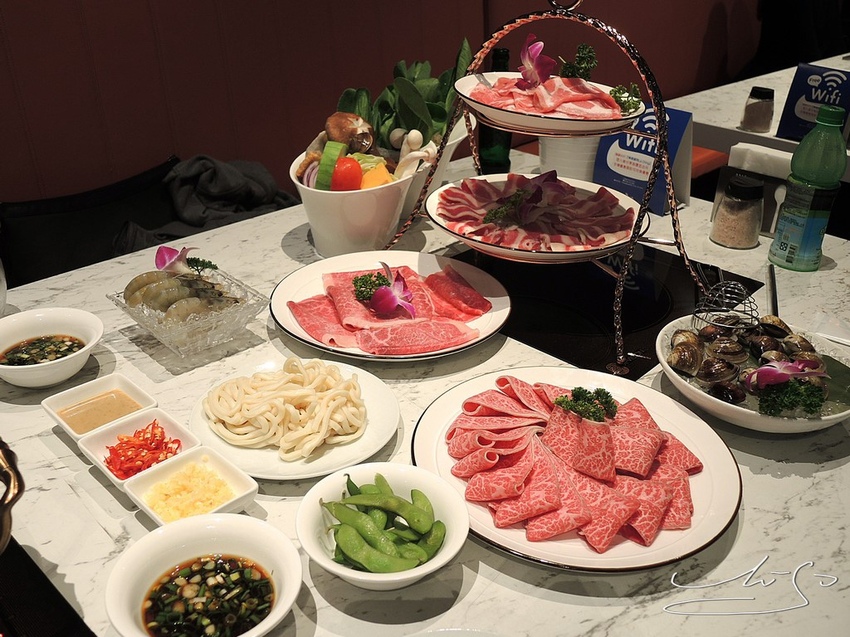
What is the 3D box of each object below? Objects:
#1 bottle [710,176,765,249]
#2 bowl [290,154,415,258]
[{"bbox_3d":[0.507,-0.173,1.104,0.077,0.098,0.077,2,28,0],"label":"bottle"},{"bbox_3d":[-0.106,-0.168,1.033,0.180,0.125,0.182,1,28,-1],"label":"bowl"}]

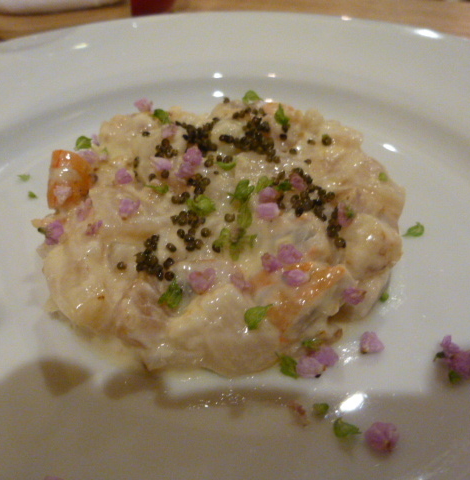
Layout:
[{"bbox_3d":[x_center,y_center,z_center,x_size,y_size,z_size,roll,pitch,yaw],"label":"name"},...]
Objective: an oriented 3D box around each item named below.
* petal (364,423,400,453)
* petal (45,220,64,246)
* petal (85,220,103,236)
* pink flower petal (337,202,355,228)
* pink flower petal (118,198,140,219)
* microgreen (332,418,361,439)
[{"bbox_3d":[0.031,0.041,0.096,0.007,0.005,0.005,25,48,25],"label":"petal"},{"bbox_3d":[-0.057,-0.002,0.146,0.006,0.005,0.006,0,43,0],"label":"petal"},{"bbox_3d":[-0.043,-0.003,0.140,0.005,0.002,0.005,0,43,0],"label":"petal"},{"bbox_3d":[0.034,-0.007,0.140,0.005,0.004,0.007,0,43,0],"label":"pink flower petal"},{"bbox_3d":[-0.032,-0.009,0.138,0.007,0.003,0.005,0,43,0],"label":"pink flower petal"},{"bbox_3d":[0.024,0.040,0.099,0.006,0.003,0.004,19,46,20],"label":"microgreen"}]

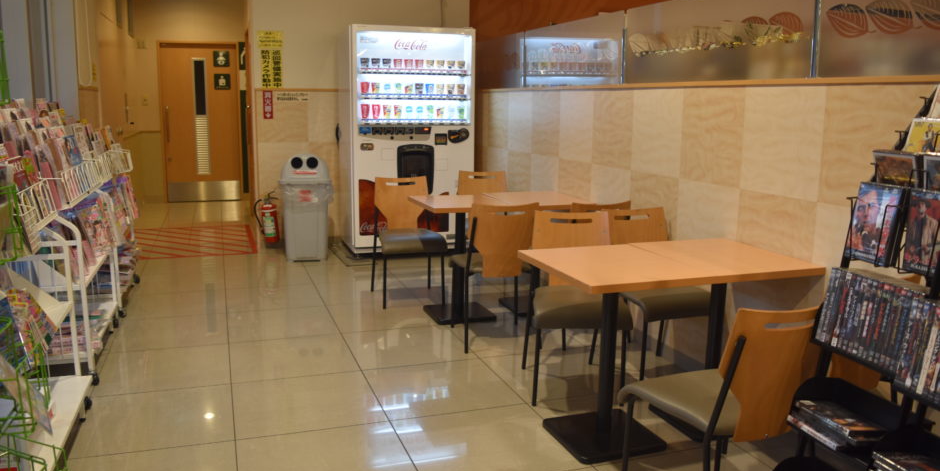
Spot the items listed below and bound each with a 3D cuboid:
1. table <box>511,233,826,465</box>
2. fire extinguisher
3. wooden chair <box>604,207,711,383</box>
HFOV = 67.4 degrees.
[{"bbox_3d":[0.742,0.433,2.746,0.980,0.700,0.595,-3,11,-20],"label":"table"},{"bbox_3d":[-1.690,-0.142,5.870,0.200,0.480,0.155,-3,11,-20],"label":"fire extinguisher"},{"bbox_3d":[0.875,0.294,3.249,0.430,0.770,0.520,-3,11,-20],"label":"wooden chair"}]

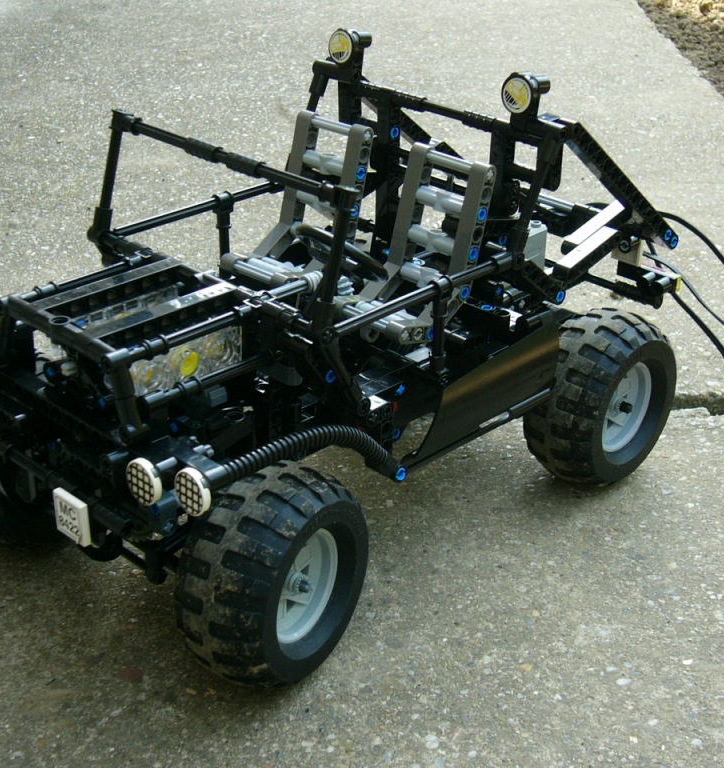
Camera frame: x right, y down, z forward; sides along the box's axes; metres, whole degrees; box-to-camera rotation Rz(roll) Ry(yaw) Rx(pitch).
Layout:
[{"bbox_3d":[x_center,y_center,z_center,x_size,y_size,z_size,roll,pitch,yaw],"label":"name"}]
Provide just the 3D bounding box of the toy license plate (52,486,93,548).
[{"bbox_3d":[-0.102,0.047,0.477,0.016,0.016,0.003,24,35,38],"label":"toy license plate"}]

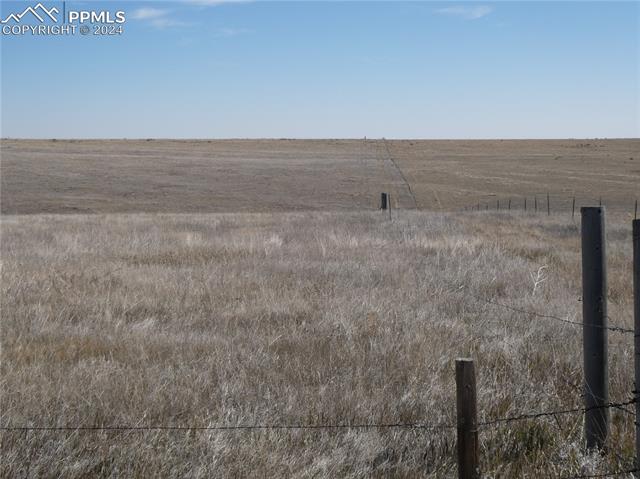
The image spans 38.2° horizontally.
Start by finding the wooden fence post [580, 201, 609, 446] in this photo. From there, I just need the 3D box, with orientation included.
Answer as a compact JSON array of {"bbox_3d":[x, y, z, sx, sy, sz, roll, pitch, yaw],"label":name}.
[{"bbox_3d":[1.553,0.516,5.200,0.137,1.394,0.137,-1,6,17],"label":"wooden fence post"}]

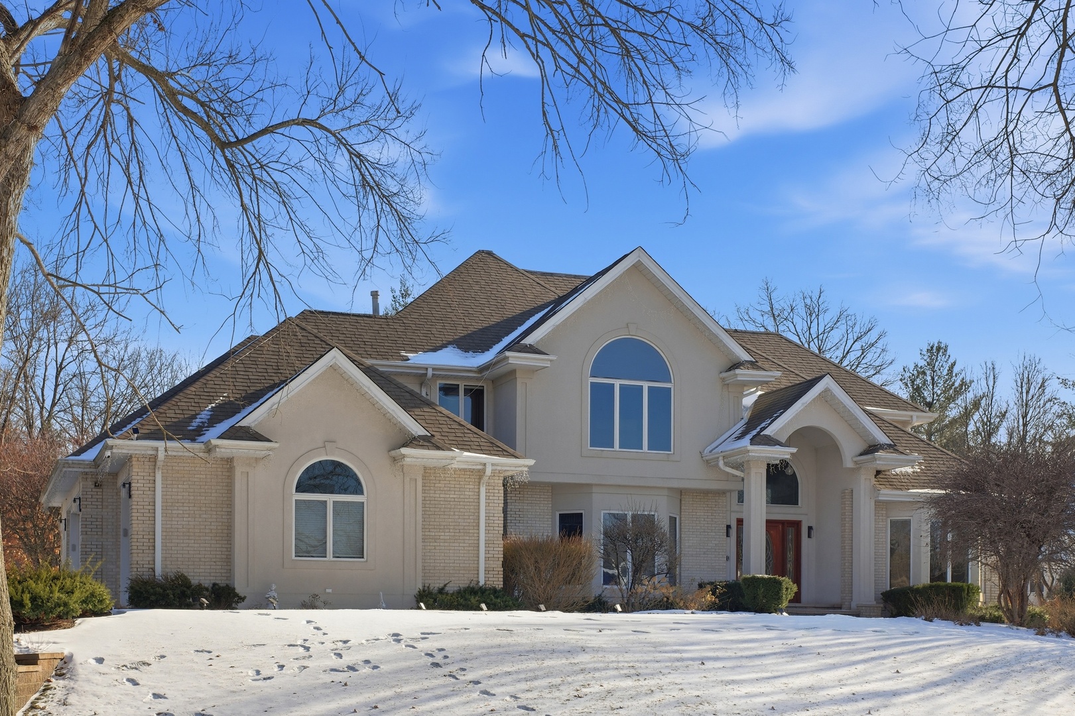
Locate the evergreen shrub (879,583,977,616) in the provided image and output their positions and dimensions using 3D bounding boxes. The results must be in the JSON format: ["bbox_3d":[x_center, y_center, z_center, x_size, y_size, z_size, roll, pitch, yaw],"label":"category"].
[{"bbox_3d":[9.270,5.740,35.200,2.150,0.880,1.150,2,-5,-20],"label":"evergreen shrub"}]

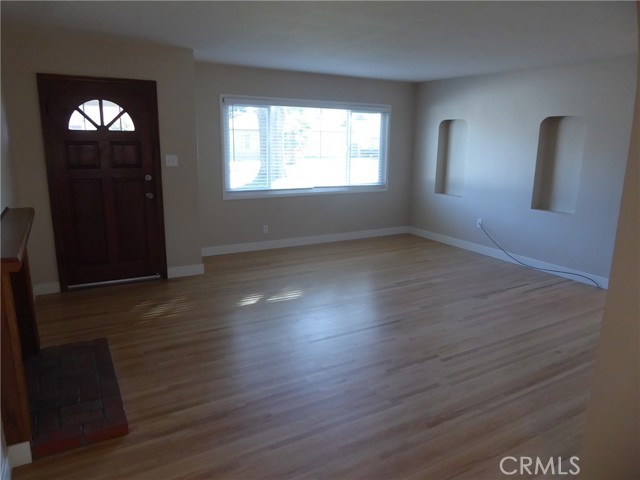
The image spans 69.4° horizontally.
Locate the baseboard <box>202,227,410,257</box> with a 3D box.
[{"bbox_3d":[-0.090,0.006,6.987,3.683,0.117,0.020,-6,15,-30],"label":"baseboard"}]

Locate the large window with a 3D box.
[{"bbox_3d":[-0.105,-1.325,6.712,2.751,1.333,0.100,-6,15,-30],"label":"large window"}]

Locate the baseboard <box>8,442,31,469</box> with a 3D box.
[{"bbox_3d":[-1.458,1.043,2.254,0.085,0.119,0.020,-6,15,-30],"label":"baseboard"}]

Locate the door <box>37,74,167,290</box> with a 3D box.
[{"bbox_3d":[-2.168,-0.550,4.745,1.050,2.111,0.090,-6,15,-30],"label":"door"}]

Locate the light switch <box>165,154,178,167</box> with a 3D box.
[{"bbox_3d":[-1.594,-0.852,4.976,0.119,0.122,0.015,-6,15,-30],"label":"light switch"}]

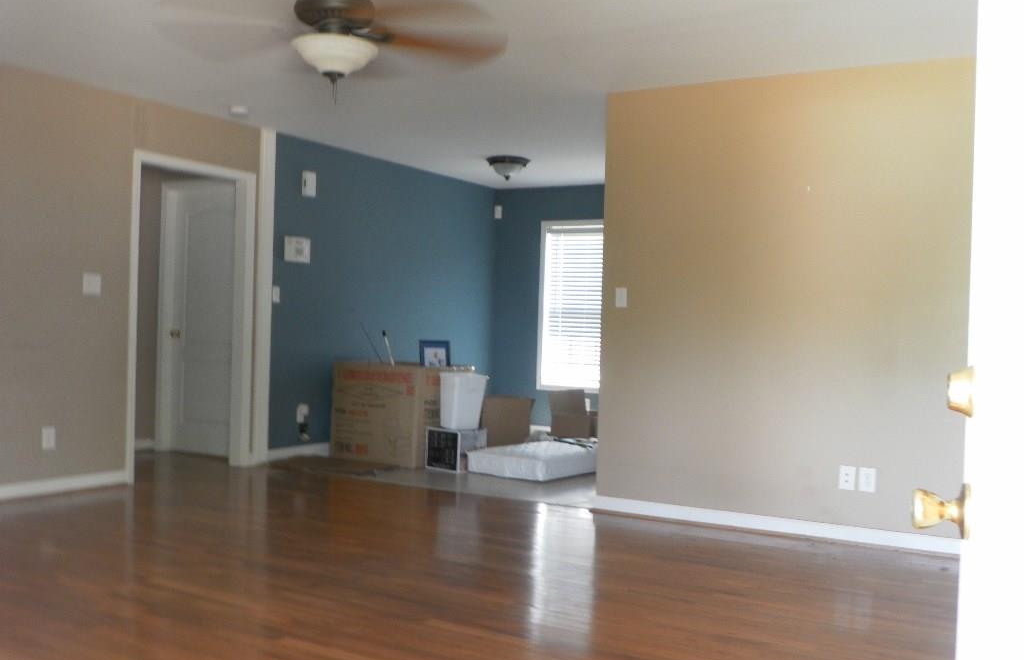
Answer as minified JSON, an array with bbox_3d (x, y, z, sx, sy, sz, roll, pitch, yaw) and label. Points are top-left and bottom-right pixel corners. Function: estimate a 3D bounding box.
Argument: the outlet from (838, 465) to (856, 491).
[{"bbox_3d":[1.725,0.764,5.025,0.076,0.119,0.010,2,0,30],"label":"outlet"}]

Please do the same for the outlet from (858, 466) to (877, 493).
[{"bbox_3d":[1.813,0.766,4.974,0.076,0.119,0.010,2,0,30],"label":"outlet"}]

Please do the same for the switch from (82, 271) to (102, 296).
[{"bbox_3d":[-2.534,-0.275,5.904,0.012,0.122,0.122,2,1,30],"label":"switch"}]

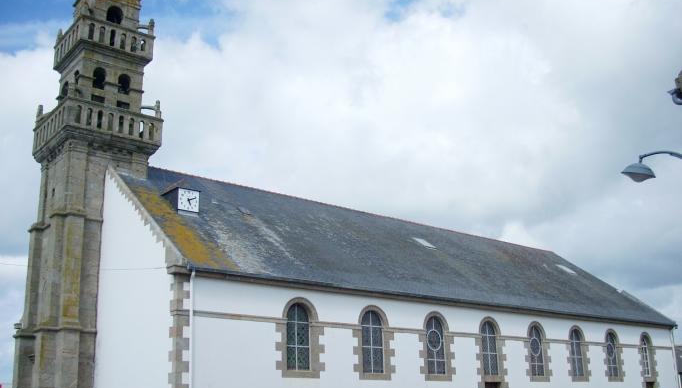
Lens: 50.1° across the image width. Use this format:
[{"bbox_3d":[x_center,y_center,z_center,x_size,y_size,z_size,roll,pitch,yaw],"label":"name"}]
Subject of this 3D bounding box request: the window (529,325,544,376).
[{"bbox_3d":[10.237,8.171,37.957,1.170,2.650,0.250,13,-22,-38],"label":"window"}]

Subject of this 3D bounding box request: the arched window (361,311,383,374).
[{"bbox_3d":[1.263,5.976,29.247,1.100,2.500,0.200,13,-22,-38],"label":"arched window"}]

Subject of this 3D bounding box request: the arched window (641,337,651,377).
[{"bbox_3d":[18.106,9.640,43.260,1.050,2.420,0.200,13,-22,-38],"label":"arched window"}]

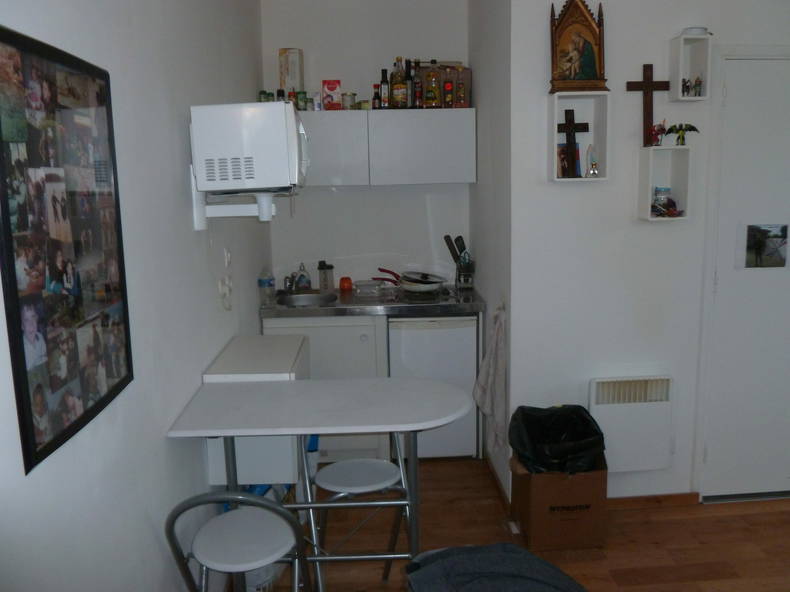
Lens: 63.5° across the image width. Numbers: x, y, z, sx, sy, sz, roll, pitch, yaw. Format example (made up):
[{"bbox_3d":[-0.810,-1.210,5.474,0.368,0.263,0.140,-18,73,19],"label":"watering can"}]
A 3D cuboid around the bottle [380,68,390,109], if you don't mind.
[{"bbox_3d":[-0.053,-1.153,3.580,0.052,0.226,0.052,-2,9,-3],"label":"bottle"}]

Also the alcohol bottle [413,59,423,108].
[{"bbox_3d":[0.130,-1.191,3.613,0.064,0.283,0.064,-2,9,-3],"label":"alcohol bottle"}]

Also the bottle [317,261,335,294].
[{"bbox_3d":[-0.422,-0.105,3.943,0.098,0.206,0.095,-1,9,-2],"label":"bottle"}]

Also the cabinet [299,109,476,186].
[{"bbox_3d":[-0.156,-0.843,3.678,1.195,0.404,0.330,-2,9,-4],"label":"cabinet"}]

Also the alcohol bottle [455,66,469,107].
[{"bbox_3d":[0.379,-1.180,3.643,0.070,0.257,0.068,-1,9,-2],"label":"alcohol bottle"}]

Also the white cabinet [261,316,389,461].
[{"bbox_3d":[-0.378,0.490,3.811,0.675,0.835,0.560,-1,9,-2],"label":"white cabinet"}]

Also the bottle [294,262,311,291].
[{"bbox_3d":[-0.555,-0.110,3.854,0.090,0.173,0.062,-2,9,-3],"label":"bottle"}]

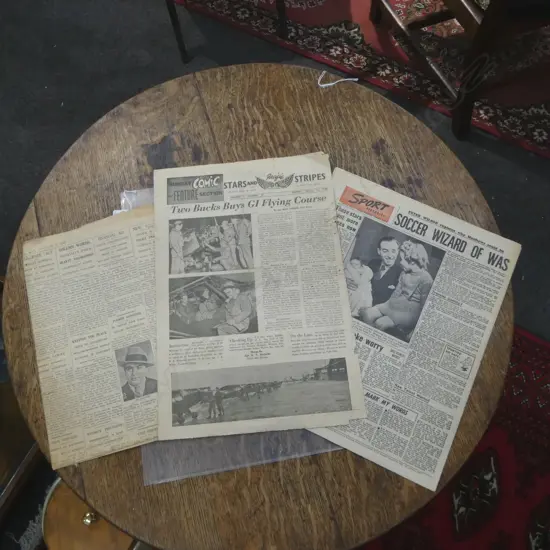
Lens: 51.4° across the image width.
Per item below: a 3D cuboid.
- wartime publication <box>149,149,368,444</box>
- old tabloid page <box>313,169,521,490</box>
[{"bbox_3d":[-0.033,0.013,0.842,0.285,0.010,0.413,-5,71,-2],"label":"wartime publication"},{"bbox_3d":[0.155,0.057,0.833,0.313,0.010,0.386,24,73,7],"label":"old tabloid page"}]

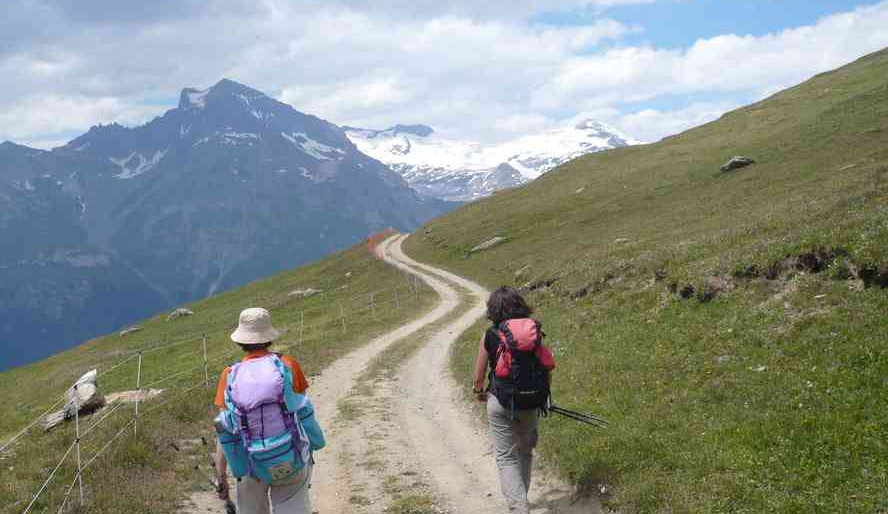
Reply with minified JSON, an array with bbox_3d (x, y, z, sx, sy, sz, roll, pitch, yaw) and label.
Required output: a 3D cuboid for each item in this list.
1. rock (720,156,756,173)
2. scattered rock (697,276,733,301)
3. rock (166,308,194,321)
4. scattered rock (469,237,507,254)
[{"bbox_3d":[16.399,-5.151,50.000,1.945,0.846,1.400,0,1,18],"label":"rock"},{"bbox_3d":[4.082,0.474,13.500,0.496,0.400,0.400,0,1,17],"label":"scattered rock"},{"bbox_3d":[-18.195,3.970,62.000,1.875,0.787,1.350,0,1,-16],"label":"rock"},{"bbox_3d":[2.907,-0.768,60.000,2.463,1.143,1.500,0,1,3],"label":"scattered rock"}]

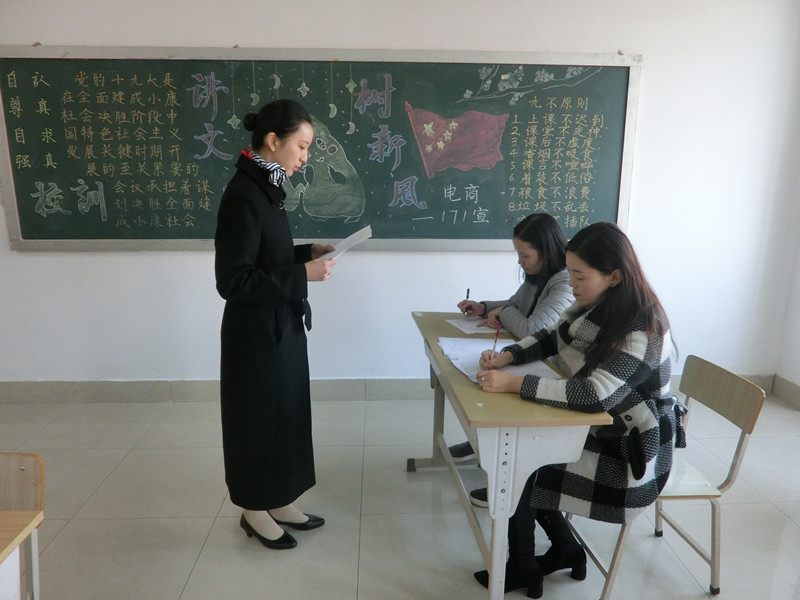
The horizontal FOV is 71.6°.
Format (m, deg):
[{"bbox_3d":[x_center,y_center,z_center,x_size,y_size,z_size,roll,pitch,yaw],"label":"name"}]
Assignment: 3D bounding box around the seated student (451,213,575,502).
[{"bbox_3d":[0.548,0.250,2.436,0.600,1.240,0.500,0,13,-2],"label":"seated student"}]

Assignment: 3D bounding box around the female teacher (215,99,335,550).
[{"bbox_3d":[-0.441,0.138,2.017,0.430,1.640,0.470,2,13,5],"label":"female teacher"}]

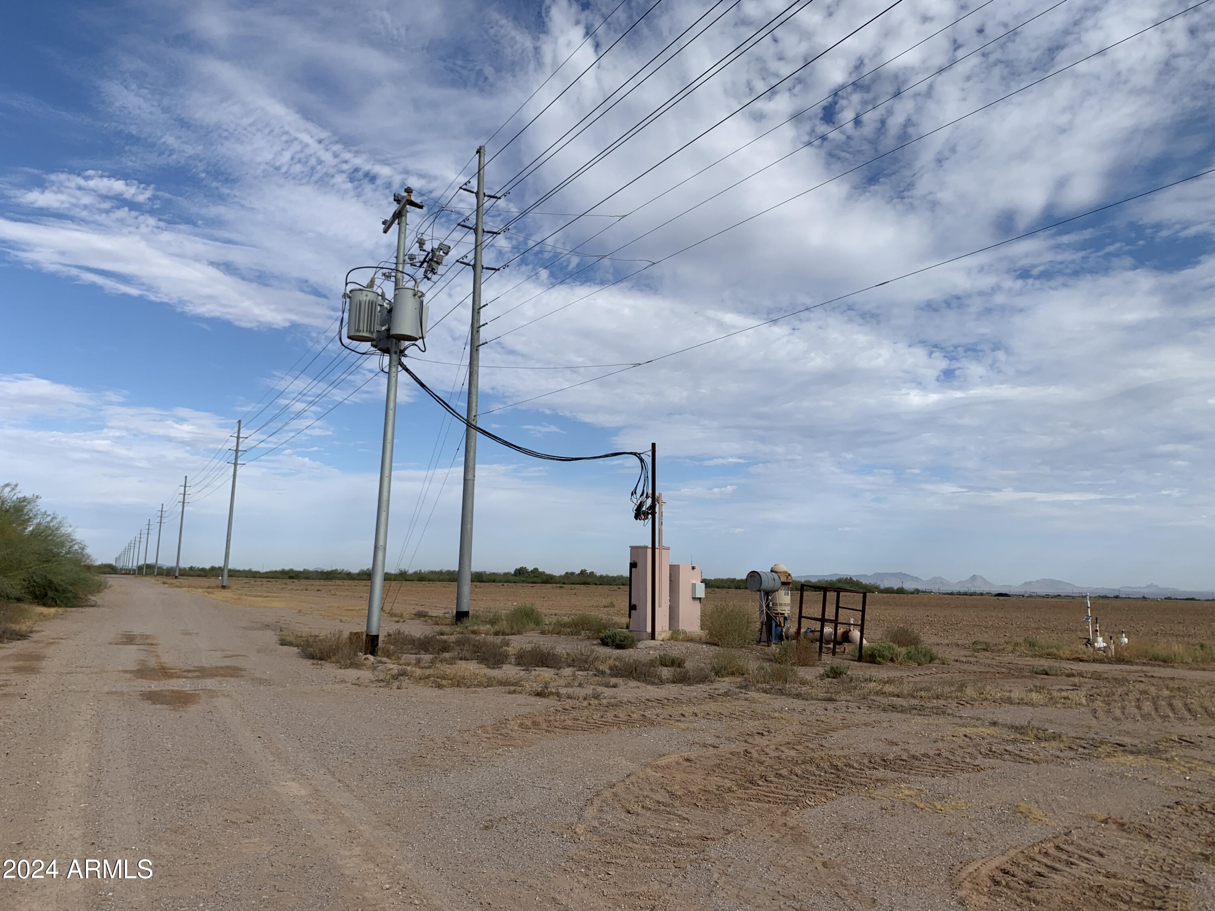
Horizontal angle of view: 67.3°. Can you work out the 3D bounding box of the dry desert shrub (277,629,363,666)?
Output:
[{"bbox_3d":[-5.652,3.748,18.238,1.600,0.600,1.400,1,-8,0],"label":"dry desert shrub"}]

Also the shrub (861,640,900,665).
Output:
[{"bbox_3d":[6.042,4.358,20.238,0.862,0.518,0.819,1,-8,0],"label":"shrub"}]

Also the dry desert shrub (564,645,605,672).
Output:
[{"bbox_3d":[-0.408,3.746,16.907,0.715,0.450,0.627,1,-8,0],"label":"dry desert shrub"}]

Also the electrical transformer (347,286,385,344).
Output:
[{"bbox_3d":[-5.290,-3.091,19.946,0.720,1.050,0.640,4,-8,-17],"label":"electrical transformer"}]

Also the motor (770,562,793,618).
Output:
[{"bbox_3d":[4.837,3.730,25.342,0.640,1.565,0.640,1,-8,0],"label":"motor"}]

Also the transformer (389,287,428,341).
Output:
[{"bbox_3d":[-4.340,-3.094,19.965,0.700,1.080,0.740,1,-8,0],"label":"transformer"}]

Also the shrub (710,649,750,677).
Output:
[{"bbox_3d":[2.203,3.730,16.415,0.711,0.452,0.623,1,-8,0],"label":"shrub"}]

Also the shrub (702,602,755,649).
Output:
[{"bbox_3d":[3.232,4.522,24.372,1.415,1.196,1.344,1,-8,0],"label":"shrub"}]

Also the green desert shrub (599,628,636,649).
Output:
[{"bbox_3d":[0.262,4.528,22.529,0.885,0.473,0.776,1,-8,0],"label":"green desert shrub"}]

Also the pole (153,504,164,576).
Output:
[{"bbox_3d":[-117.823,22.466,239.985,0.500,19.128,0.500,1,-8,0],"label":"pole"}]

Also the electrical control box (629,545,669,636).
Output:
[{"bbox_3d":[1.220,3.778,25.710,0.720,2.401,0.860,5,-9,-28],"label":"electrical control box"}]

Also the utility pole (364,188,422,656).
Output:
[{"bbox_3d":[-4.850,-0.845,20.317,0.800,10.300,2.200,5,-9,-28],"label":"utility pole"}]

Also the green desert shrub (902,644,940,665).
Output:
[{"bbox_3d":[6.739,4.285,19.648,0.772,0.427,0.716,1,-8,0],"label":"green desert shrub"}]

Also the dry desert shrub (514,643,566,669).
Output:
[{"bbox_3d":[-1.272,3.790,17.315,0.959,0.440,0.742,1,-8,0],"label":"dry desert shrub"}]

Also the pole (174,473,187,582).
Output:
[{"bbox_3d":[-78.347,13.148,167.800,2.100,18.916,0.500,5,-9,-28],"label":"pole"}]

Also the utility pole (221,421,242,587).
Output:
[{"bbox_3d":[-42.811,5.405,103.945,0.500,19.128,0.500,1,-8,0],"label":"utility pole"}]

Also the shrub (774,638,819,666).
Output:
[{"bbox_3d":[4.056,4.207,19.596,0.957,0.558,0.909,1,-8,0],"label":"shrub"}]

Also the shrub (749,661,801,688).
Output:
[{"bbox_3d":[2.812,3.688,15.407,0.896,0.397,0.851,1,-8,0],"label":"shrub"}]

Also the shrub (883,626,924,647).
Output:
[{"bbox_3d":[8.306,5.104,25.677,1.094,0.611,1.040,1,-8,0],"label":"shrub"}]

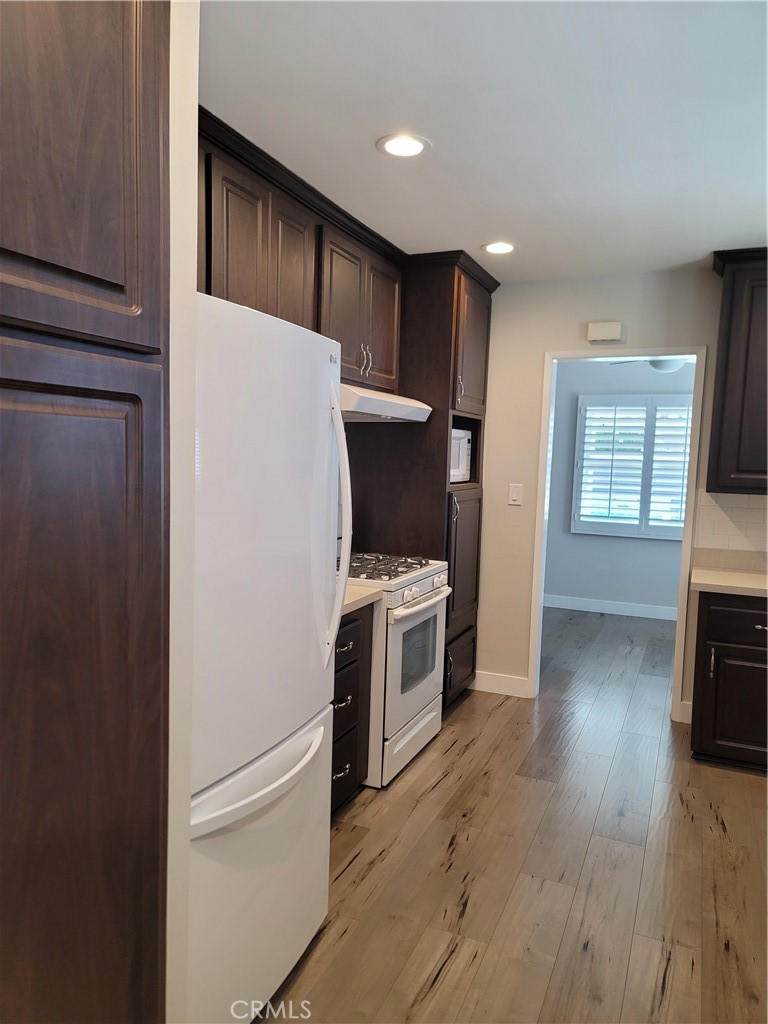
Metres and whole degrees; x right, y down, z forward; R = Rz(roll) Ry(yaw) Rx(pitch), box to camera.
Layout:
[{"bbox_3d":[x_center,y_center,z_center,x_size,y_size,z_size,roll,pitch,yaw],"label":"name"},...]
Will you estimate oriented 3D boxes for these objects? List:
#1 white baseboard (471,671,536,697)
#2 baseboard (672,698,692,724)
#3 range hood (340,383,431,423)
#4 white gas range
[{"bbox_3d":[0.726,1.080,4.637,0.406,0.116,0.019,4,5,23],"label":"white baseboard"},{"bbox_3d":[1.709,1.142,4.223,0.105,0.119,0.023,4,5,23],"label":"baseboard"},{"bbox_3d":[-0.154,-0.541,3.623,0.516,0.158,0.913,4,5,23],"label":"range hood"},{"bbox_3d":[-0.110,0.668,3.683,0.678,1.030,0.762,4,5,23],"label":"white gas range"}]

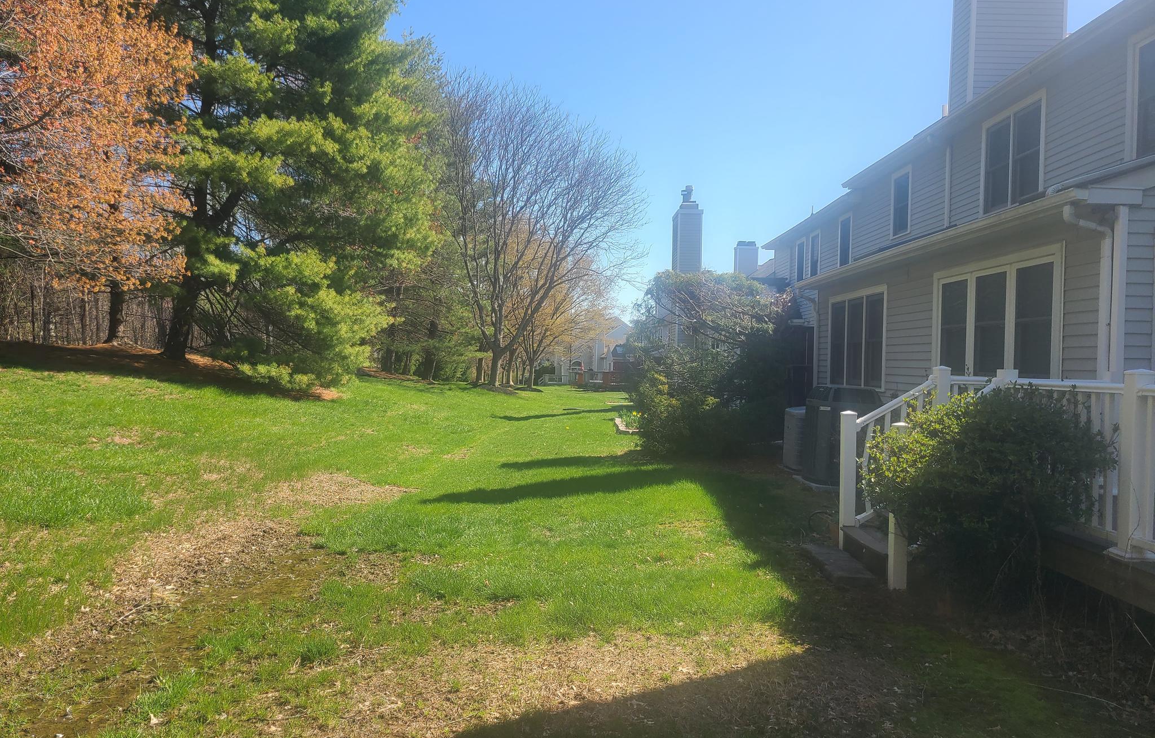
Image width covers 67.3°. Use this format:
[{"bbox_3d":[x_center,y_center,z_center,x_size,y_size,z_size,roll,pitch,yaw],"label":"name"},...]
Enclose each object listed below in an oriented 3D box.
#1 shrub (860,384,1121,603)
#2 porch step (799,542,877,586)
[{"bbox_3d":[2.530,0.820,5.350,1.450,1.420,1.450,1,0,1],"label":"shrub"},{"bbox_3d":[2.115,1.600,7.050,0.310,0.080,1.120,1,0,2],"label":"porch step"}]

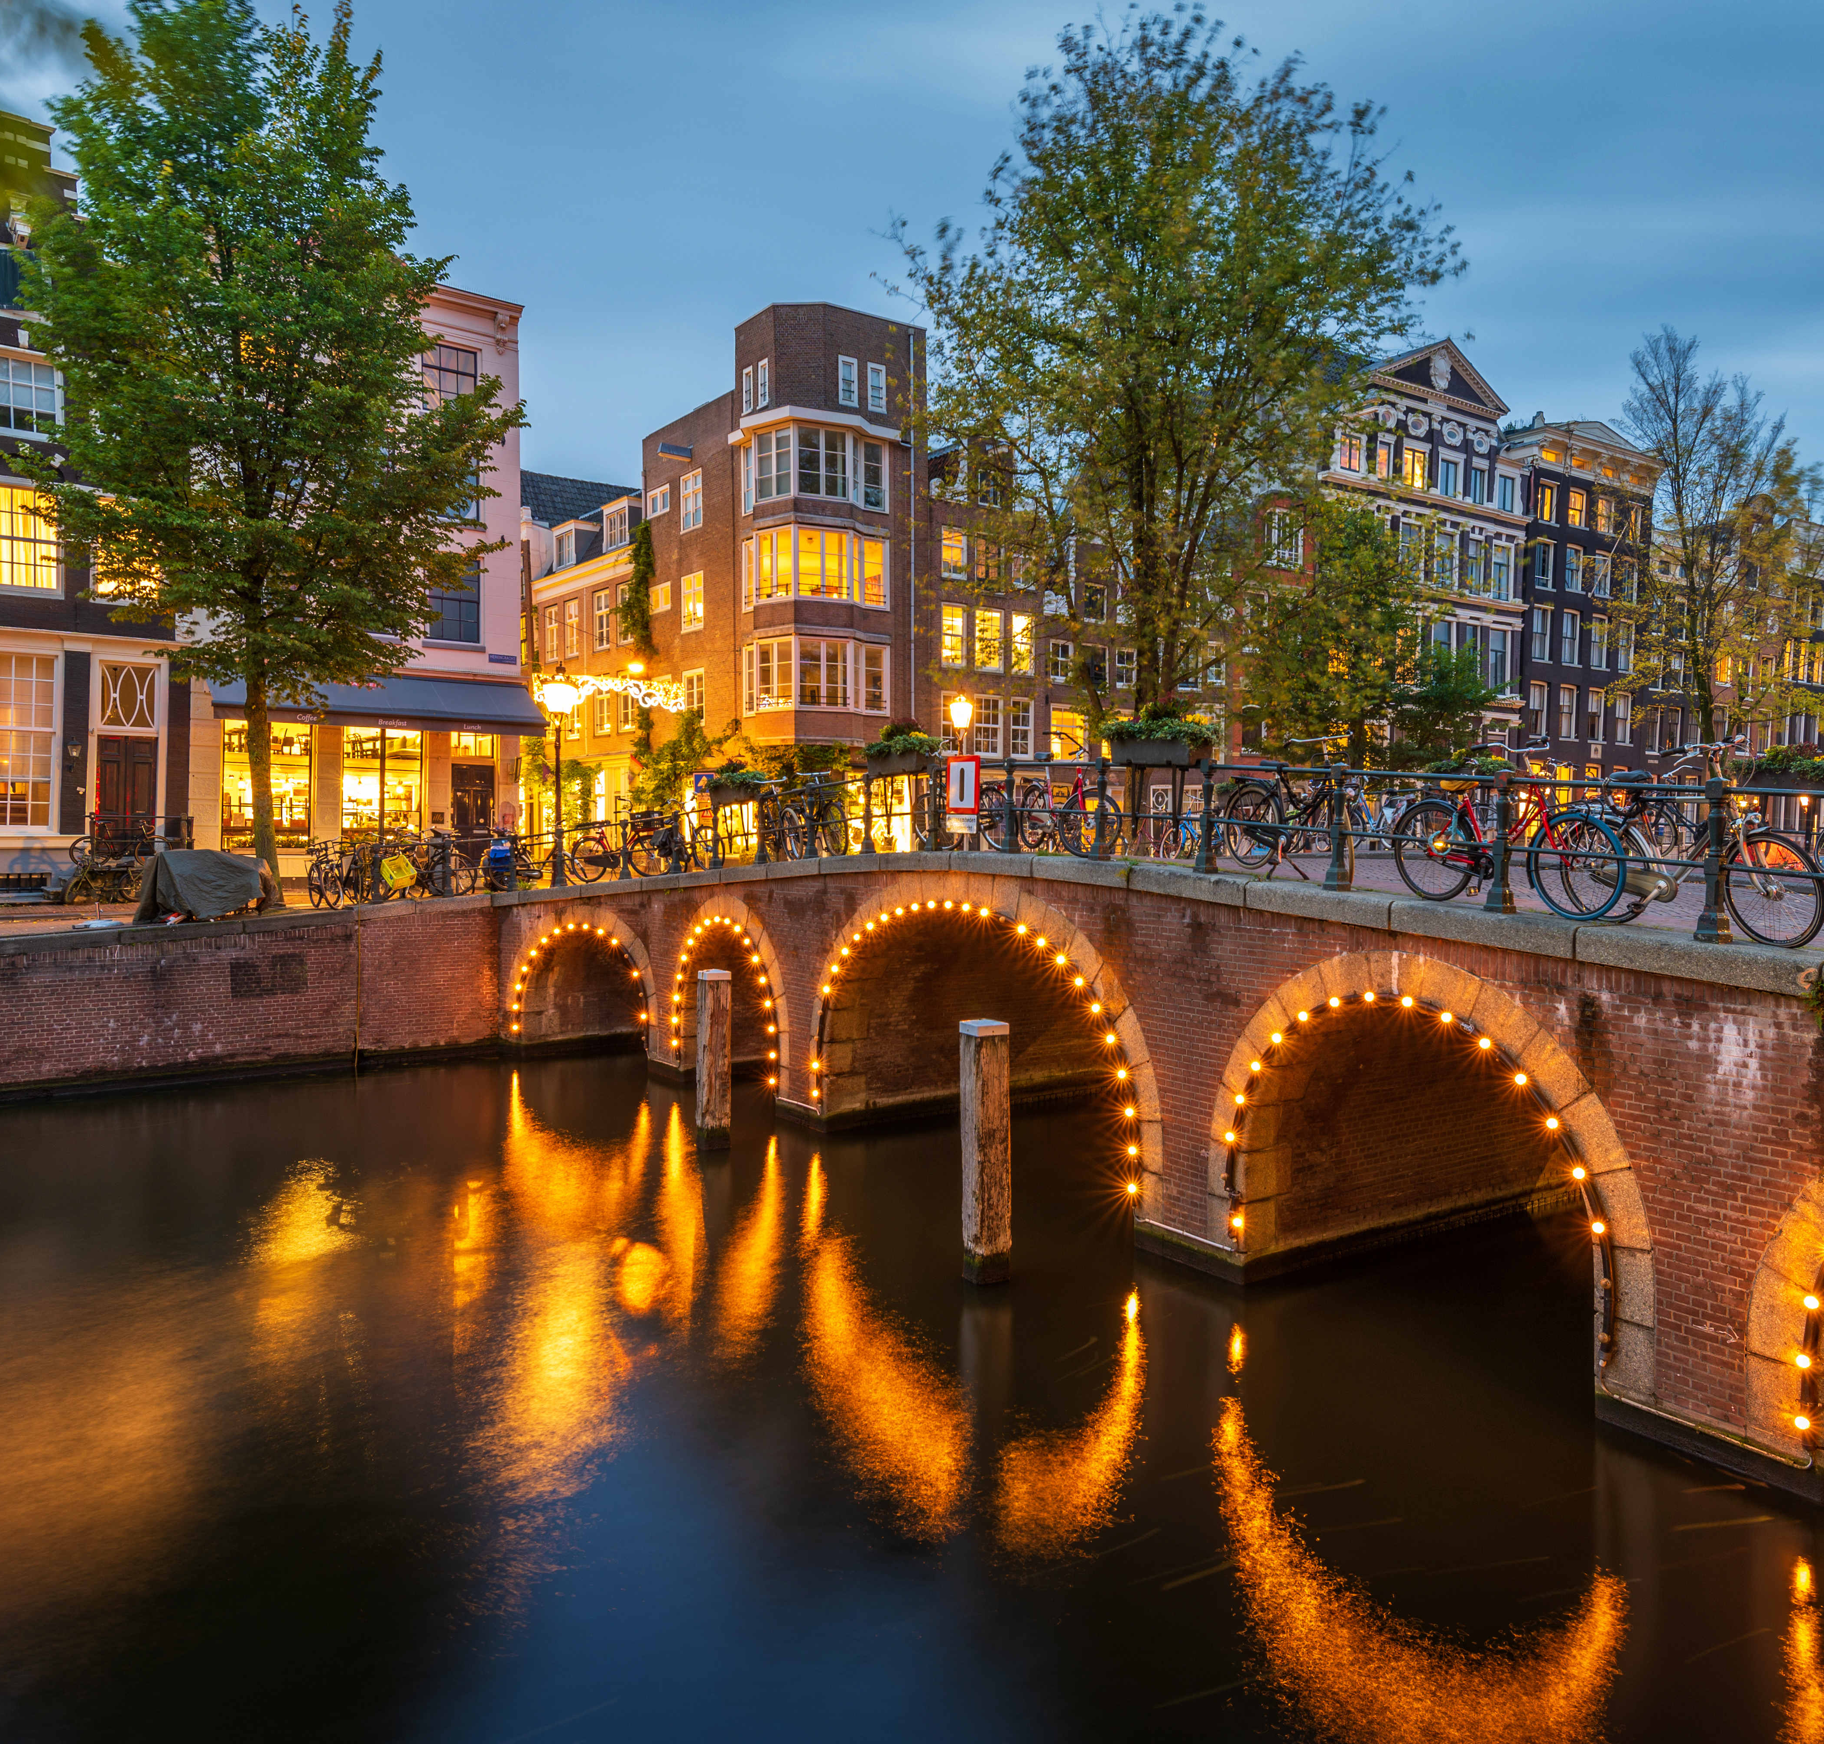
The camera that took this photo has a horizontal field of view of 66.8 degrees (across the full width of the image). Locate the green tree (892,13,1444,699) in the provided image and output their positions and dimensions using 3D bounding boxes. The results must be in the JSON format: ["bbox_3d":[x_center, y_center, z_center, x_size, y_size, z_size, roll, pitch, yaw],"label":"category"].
[{"bbox_3d":[6.721,-10.457,34.535,13.300,21.663,12.300,0,1,11],"label":"green tree"}]

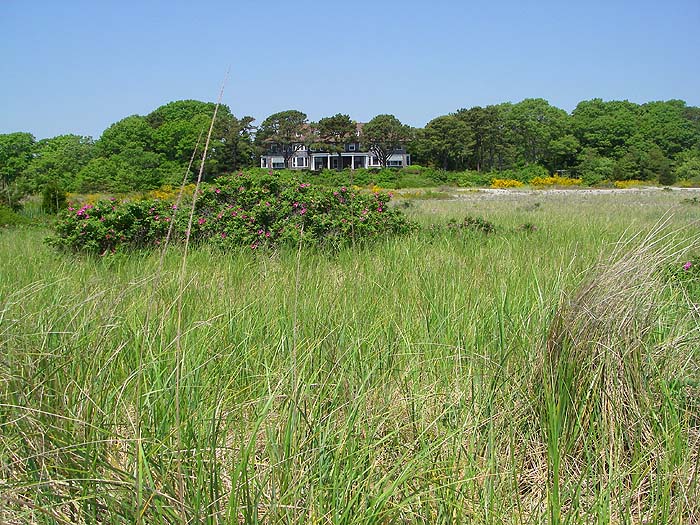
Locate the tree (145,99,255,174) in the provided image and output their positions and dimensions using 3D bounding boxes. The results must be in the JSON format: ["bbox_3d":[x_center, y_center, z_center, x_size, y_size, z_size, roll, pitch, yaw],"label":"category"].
[{"bbox_3d":[-21.682,-17.835,110.703,15.354,10.822,11.516,0,6,0],"label":"tree"}]

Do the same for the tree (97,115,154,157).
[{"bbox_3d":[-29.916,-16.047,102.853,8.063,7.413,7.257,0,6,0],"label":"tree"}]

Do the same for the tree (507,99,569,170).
[{"bbox_3d":[27.628,-18.660,112.623,9.429,10.570,8.486,0,6,0],"label":"tree"}]

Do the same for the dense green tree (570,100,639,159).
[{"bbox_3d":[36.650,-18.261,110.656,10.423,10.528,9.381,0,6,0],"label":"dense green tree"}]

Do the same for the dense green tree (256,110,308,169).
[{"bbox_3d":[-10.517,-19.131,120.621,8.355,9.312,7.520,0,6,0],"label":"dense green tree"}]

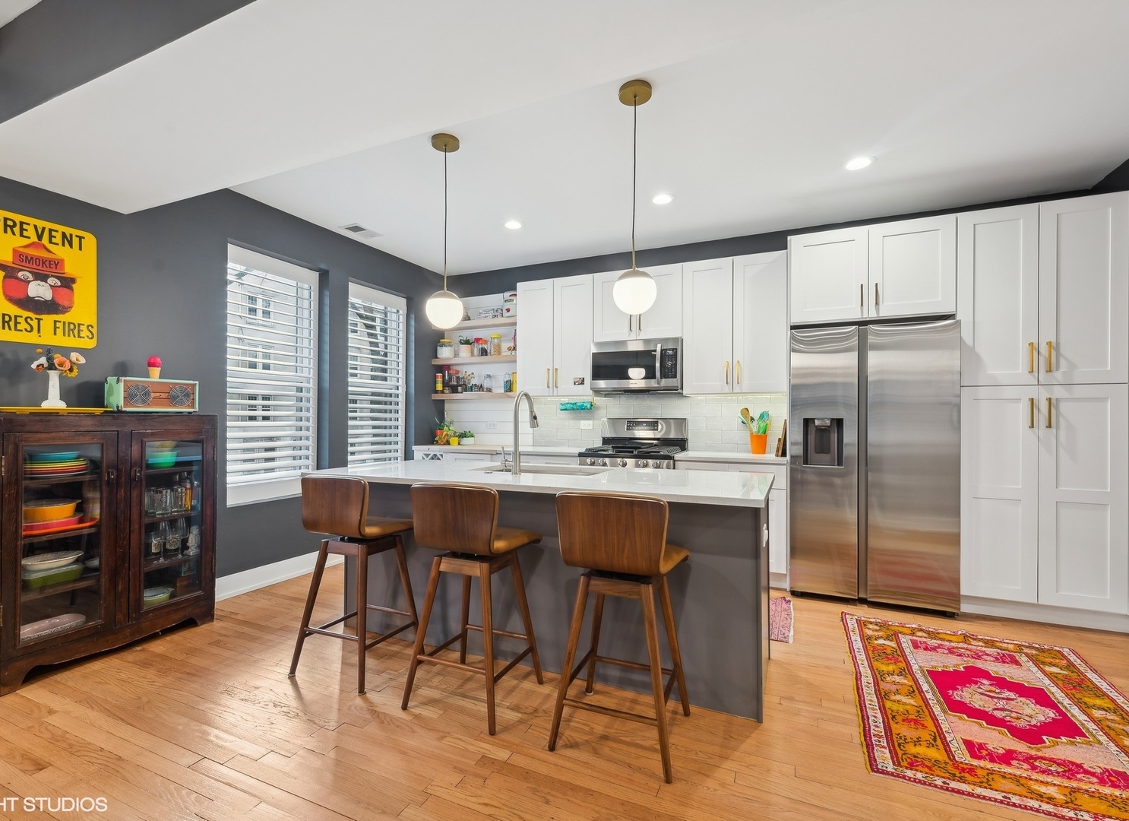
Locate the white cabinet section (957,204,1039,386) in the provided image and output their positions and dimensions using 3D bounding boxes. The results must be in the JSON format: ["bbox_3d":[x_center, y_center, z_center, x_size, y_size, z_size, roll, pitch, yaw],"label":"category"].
[{"bbox_3d":[2.660,-0.661,3.271,0.382,1.030,0.594,0,0,25],"label":"white cabinet section"}]

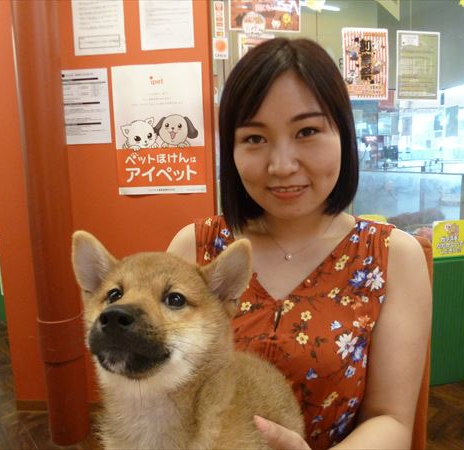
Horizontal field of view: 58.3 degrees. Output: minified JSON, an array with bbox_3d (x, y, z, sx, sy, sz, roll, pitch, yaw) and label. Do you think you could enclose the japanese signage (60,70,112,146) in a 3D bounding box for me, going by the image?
[{"bbox_3d":[-0.604,-0.483,1.699,0.208,0.297,0.010,-1,7,4],"label":"japanese signage"}]

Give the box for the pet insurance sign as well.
[{"bbox_3d":[-0.295,-0.384,1.688,0.364,0.515,0.010,-1,7,4],"label":"pet insurance sign"}]

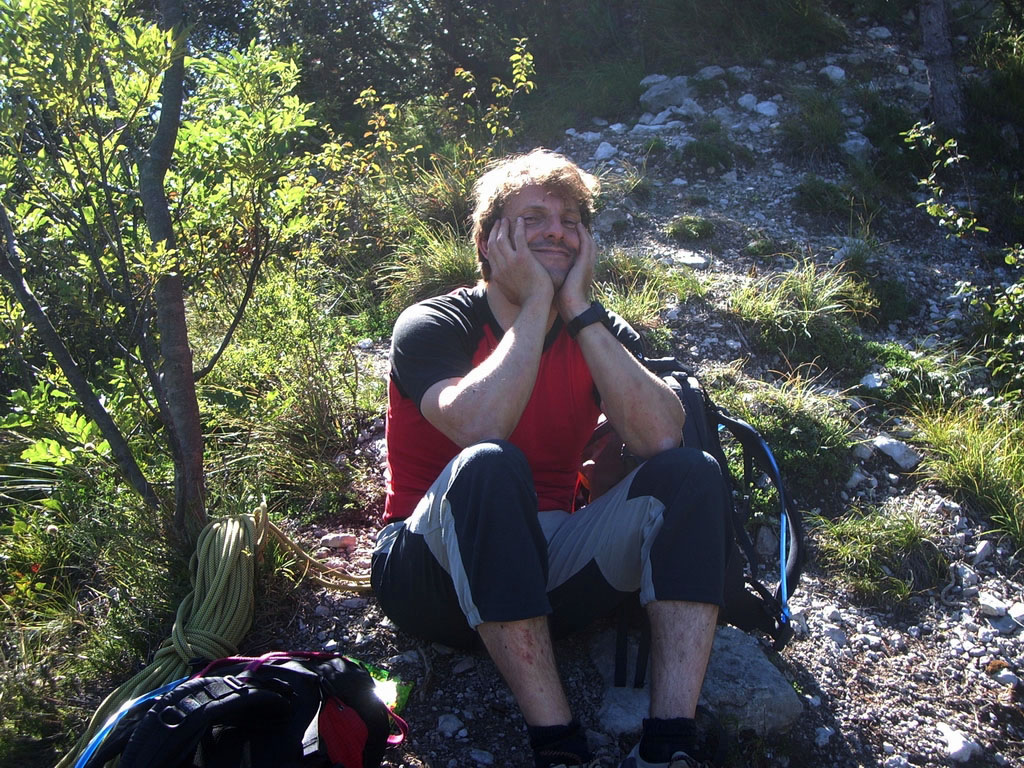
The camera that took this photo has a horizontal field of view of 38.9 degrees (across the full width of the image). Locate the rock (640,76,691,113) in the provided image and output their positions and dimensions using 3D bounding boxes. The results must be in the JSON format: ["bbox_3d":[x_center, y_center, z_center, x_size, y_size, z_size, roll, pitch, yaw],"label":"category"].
[{"bbox_3d":[0.657,-1.238,6.200,0.210,0.140,0.170,0,12,0],"label":"rock"}]

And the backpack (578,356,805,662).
[{"bbox_3d":[0.298,0.203,2.420,0.310,0.455,0.270,-10,12,-10],"label":"backpack"}]

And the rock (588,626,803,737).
[{"bbox_3d":[0.290,0.474,2.300,0.325,0.140,0.240,0,12,0],"label":"rock"}]

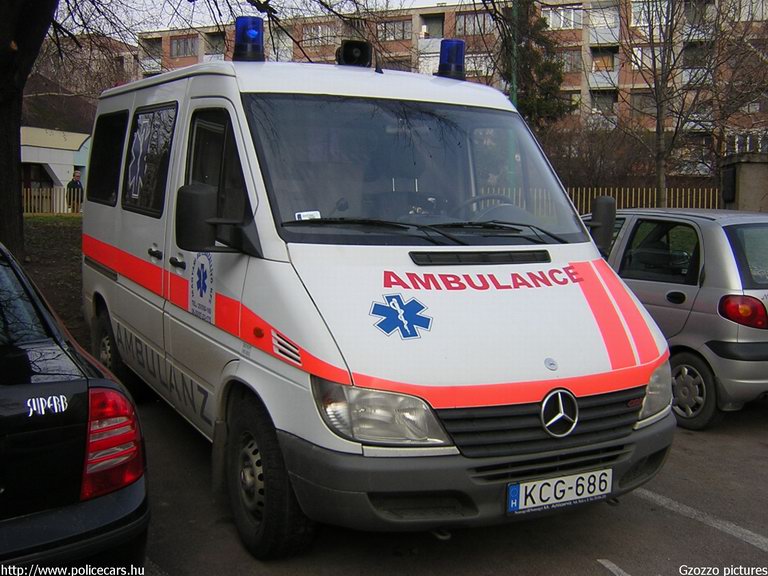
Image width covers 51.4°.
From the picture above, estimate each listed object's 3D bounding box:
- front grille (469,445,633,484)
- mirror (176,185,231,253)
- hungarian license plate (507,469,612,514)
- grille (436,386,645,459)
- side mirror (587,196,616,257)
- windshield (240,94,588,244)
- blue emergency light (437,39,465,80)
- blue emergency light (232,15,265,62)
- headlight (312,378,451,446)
[{"bbox_3d":[0.688,0.689,3.166,0.810,0.076,0.081,-2,8,-28],"label":"front grille"},{"bbox_3d":[-0.779,-0.298,3.461,0.233,0.314,0.132,0,7,-16],"label":"mirror"},{"bbox_3d":[0.704,0.798,3.165,0.531,0.119,0.020,-2,8,-28],"label":"hungarian license plate"},{"bbox_3d":[0.674,0.528,3.183,1.063,0.233,0.132,-2,8,-28],"label":"grille"},{"bbox_3d":[1.227,-0.364,4.514,0.233,0.314,0.132,-4,9,-40],"label":"side mirror"},{"bbox_3d":[0.201,-0.585,4.016,1.700,0.921,0.152,-2,-33,-28],"label":"windshield"},{"bbox_3d":[0.427,-1.401,4.930,0.157,0.243,0.157,-2,8,-28],"label":"blue emergency light"},{"bbox_3d":[-0.722,-1.349,4.329,0.157,0.243,0.157,-2,8,-28],"label":"blue emergency light"},{"bbox_3d":[-0.006,0.458,3.004,0.455,0.233,0.314,0,7,-18],"label":"headlight"}]

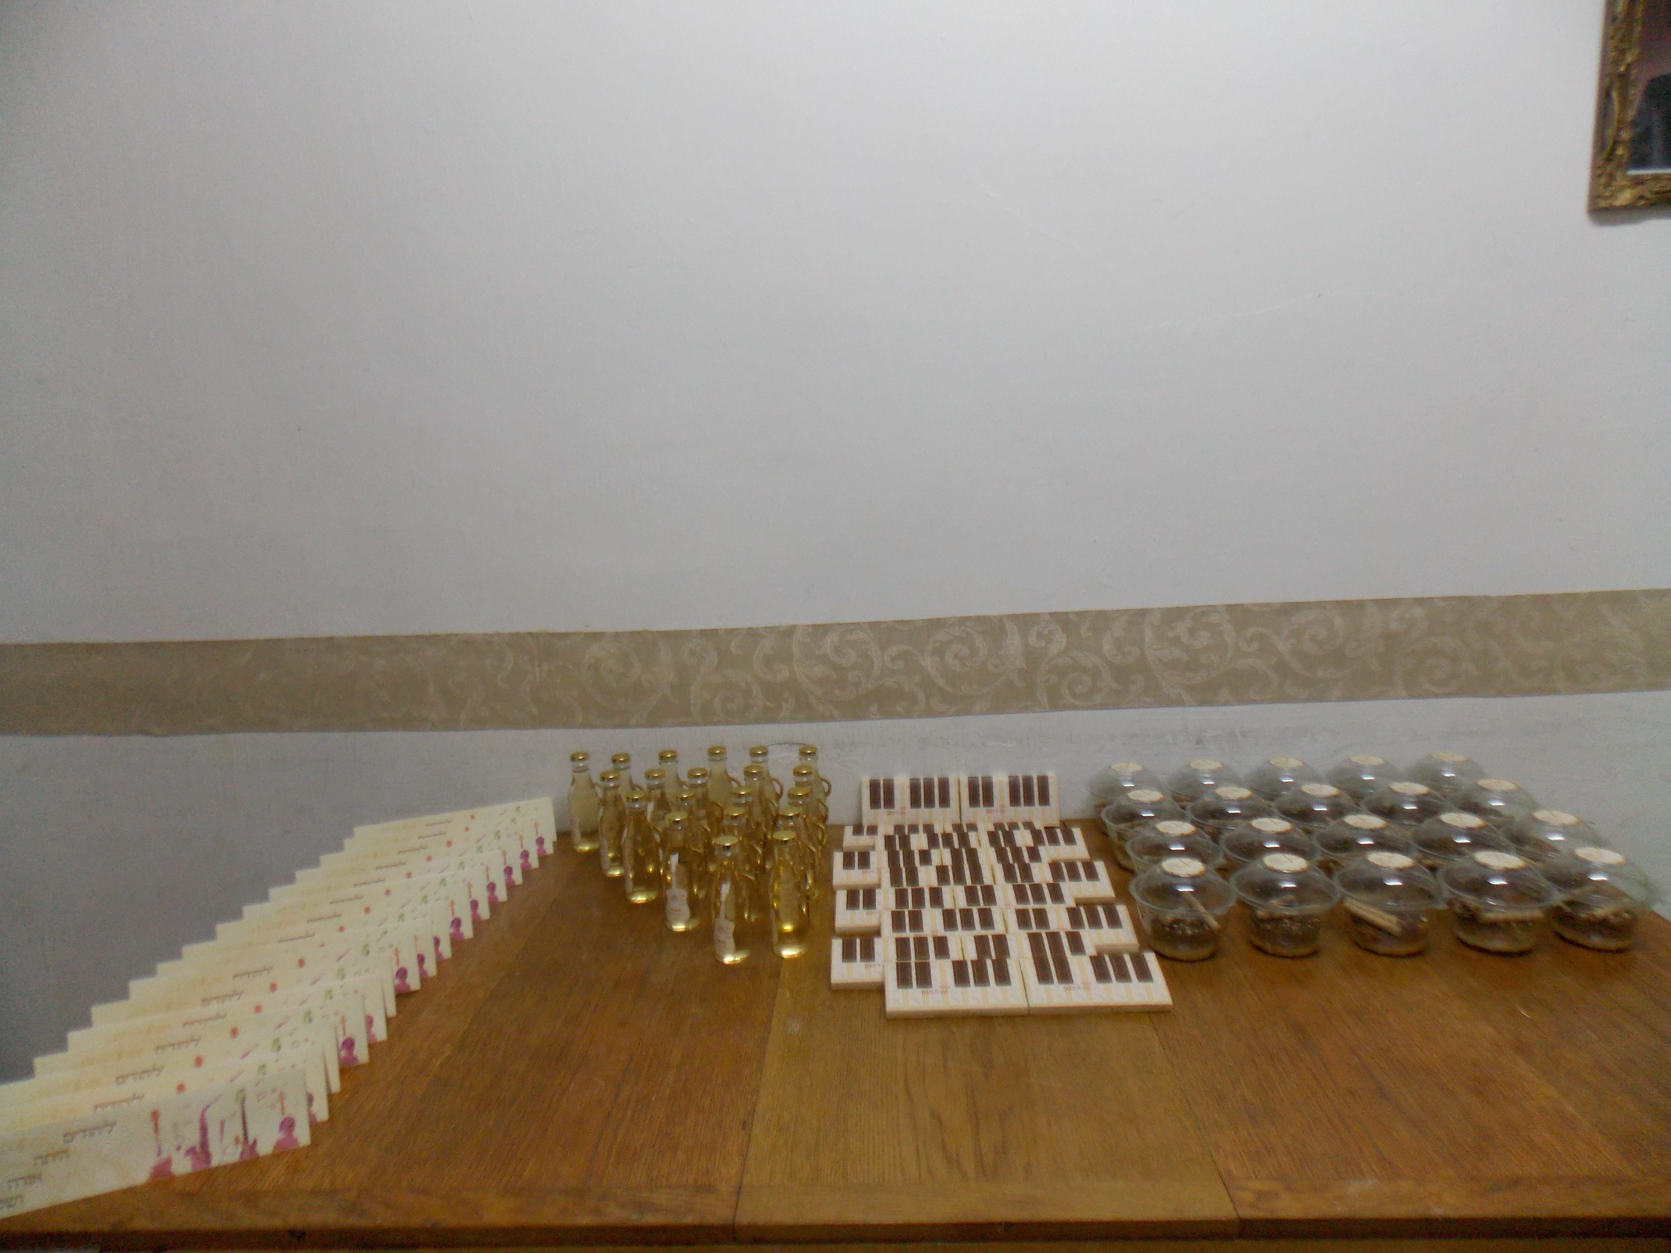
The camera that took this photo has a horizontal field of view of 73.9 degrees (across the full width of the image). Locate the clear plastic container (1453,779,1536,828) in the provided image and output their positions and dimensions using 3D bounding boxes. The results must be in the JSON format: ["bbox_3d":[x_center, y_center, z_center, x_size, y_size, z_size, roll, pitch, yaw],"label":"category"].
[{"bbox_3d":[0.945,0.278,1.590,0.123,0.104,0.123,-2,11,3],"label":"clear plastic container"}]

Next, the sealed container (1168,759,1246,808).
[{"bbox_3d":[0.578,0.267,1.732,0.123,0.104,0.123,-2,11,3],"label":"sealed container"}]

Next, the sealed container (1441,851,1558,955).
[{"bbox_3d":[0.786,0.325,1.316,0.121,0.102,0.121,-2,10,3],"label":"sealed container"}]

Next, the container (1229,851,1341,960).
[{"bbox_3d":[0.539,0.331,1.332,0.122,0.103,0.122,-2,10,3],"label":"container"}]

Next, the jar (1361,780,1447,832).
[{"bbox_3d":[0.822,0.283,1.593,0.123,0.104,0.123,-2,11,3],"label":"jar"}]

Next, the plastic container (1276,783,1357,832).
[{"bbox_3d":[0.689,0.283,1.584,0.121,0.102,0.121,-2,10,3],"label":"plastic container"}]

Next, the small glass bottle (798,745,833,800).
[{"bbox_3d":[-0.035,0.264,1.719,0.049,0.152,0.045,-2,10,3],"label":"small glass bottle"}]

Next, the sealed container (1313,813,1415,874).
[{"bbox_3d":[0.705,0.311,1.480,0.123,0.104,0.123,-2,11,3],"label":"sealed container"}]

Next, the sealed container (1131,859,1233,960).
[{"bbox_3d":[0.428,0.346,1.368,0.123,0.104,0.123,-2,11,3],"label":"sealed container"}]

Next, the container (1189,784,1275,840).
[{"bbox_3d":[0.564,0.286,1.575,0.122,0.103,0.122,-2,10,3],"label":"container"}]

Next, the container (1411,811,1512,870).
[{"bbox_3d":[0.828,0.306,1.472,0.123,0.104,0.123,-2,11,3],"label":"container"}]

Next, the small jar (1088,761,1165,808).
[{"bbox_3d":[0.454,0.268,1.725,0.121,0.102,0.121,-2,10,3],"label":"small jar"}]

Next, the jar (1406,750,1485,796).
[{"bbox_3d":[0.946,0.250,1.714,0.121,0.102,0.121,-2,10,3],"label":"jar"}]

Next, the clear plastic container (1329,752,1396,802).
[{"bbox_3d":[0.822,0.258,1.719,0.123,0.104,0.123,-2,11,3],"label":"clear plastic container"}]

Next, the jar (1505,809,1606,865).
[{"bbox_3d":[0.934,0.297,1.443,0.121,0.102,0.121,-2,10,3],"label":"jar"}]

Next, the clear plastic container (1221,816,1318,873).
[{"bbox_3d":[0.570,0.310,1.457,0.121,0.102,0.121,-2,10,3],"label":"clear plastic container"}]

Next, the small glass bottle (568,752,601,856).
[{"bbox_3d":[-0.396,0.279,1.764,0.049,0.158,0.046,3,12,26],"label":"small glass bottle"}]

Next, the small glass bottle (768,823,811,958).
[{"bbox_3d":[-0.055,0.328,1.365,0.049,0.152,0.045,-2,10,3],"label":"small glass bottle"}]

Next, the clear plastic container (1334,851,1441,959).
[{"bbox_3d":[0.660,0.327,1.324,0.122,0.103,0.122,-2,10,3],"label":"clear plastic container"}]

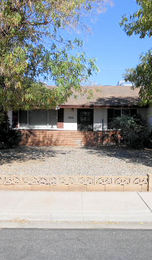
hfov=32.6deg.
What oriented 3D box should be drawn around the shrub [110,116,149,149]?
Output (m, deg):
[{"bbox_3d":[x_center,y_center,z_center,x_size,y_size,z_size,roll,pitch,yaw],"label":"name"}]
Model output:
[{"bbox_3d":[2.680,0.110,13.100,1.850,1.680,1.700,0,3,0],"label":"shrub"}]

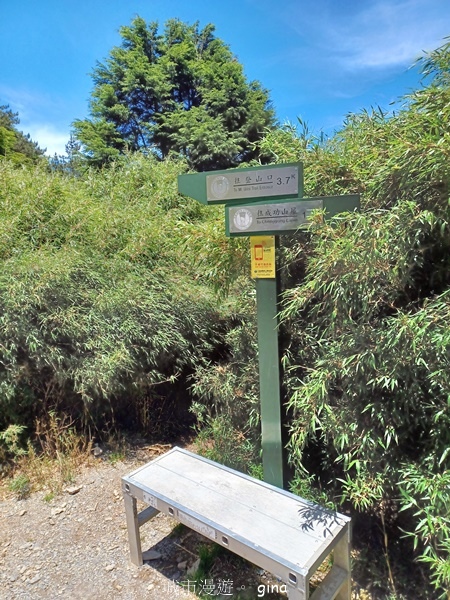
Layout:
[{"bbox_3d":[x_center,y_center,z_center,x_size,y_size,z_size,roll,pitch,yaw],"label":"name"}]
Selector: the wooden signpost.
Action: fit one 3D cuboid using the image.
[{"bbox_3d":[0.233,0.254,2.169,0.862,1.767,0.120,2,13,25],"label":"wooden signpost"}]

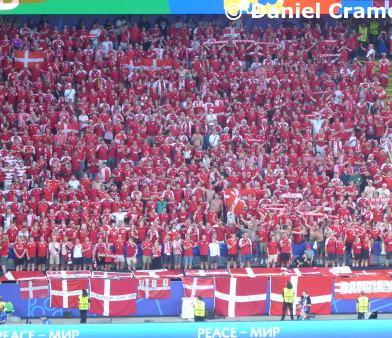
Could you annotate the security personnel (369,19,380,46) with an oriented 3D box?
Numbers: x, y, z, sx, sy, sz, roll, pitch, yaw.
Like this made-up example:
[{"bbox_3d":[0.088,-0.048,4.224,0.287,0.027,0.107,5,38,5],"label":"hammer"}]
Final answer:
[{"bbox_3d":[9.078,-6.739,213.000,0.520,1.770,0.360,0,8,-11],"label":"security personnel"}]

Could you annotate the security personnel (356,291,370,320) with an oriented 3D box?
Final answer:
[{"bbox_3d":[7.459,6.341,187.300,0.620,1.770,0.350,0,8,-11],"label":"security personnel"}]

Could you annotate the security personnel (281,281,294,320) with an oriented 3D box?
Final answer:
[{"bbox_3d":[4.129,5.970,189.000,0.560,1.750,0.360,0,8,-8],"label":"security personnel"}]

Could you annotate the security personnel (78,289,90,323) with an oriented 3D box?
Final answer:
[{"bbox_3d":[-4.996,6.190,186.500,0.540,1.700,0.350,0,8,-5],"label":"security personnel"}]

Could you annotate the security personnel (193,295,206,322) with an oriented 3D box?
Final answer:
[{"bbox_3d":[0.164,6.810,196.023,0.570,1.760,0.360,-1,10,-8],"label":"security personnel"}]

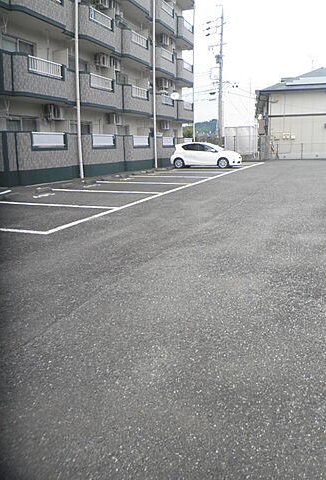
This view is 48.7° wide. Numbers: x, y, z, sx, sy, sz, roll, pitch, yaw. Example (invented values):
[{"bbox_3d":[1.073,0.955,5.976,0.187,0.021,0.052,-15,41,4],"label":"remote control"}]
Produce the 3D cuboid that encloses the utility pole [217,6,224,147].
[{"bbox_3d":[4.982,-13.061,30.823,0.360,12.140,0.360,1,15,9],"label":"utility pole"}]

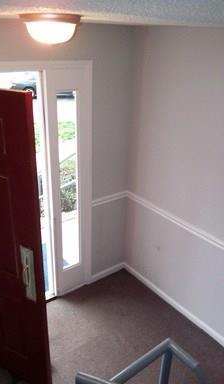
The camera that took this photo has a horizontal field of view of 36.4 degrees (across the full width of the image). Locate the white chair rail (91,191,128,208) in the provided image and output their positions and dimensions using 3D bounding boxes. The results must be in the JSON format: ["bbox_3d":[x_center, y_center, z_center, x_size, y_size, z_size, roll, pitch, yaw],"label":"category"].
[{"bbox_3d":[-0.007,0.070,3.241,0.422,0.062,0.028,-15,29,-34],"label":"white chair rail"}]

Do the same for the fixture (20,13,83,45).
[{"bbox_3d":[-0.339,-0.912,1.913,0.330,0.146,0.330,1,24,-1],"label":"fixture"}]

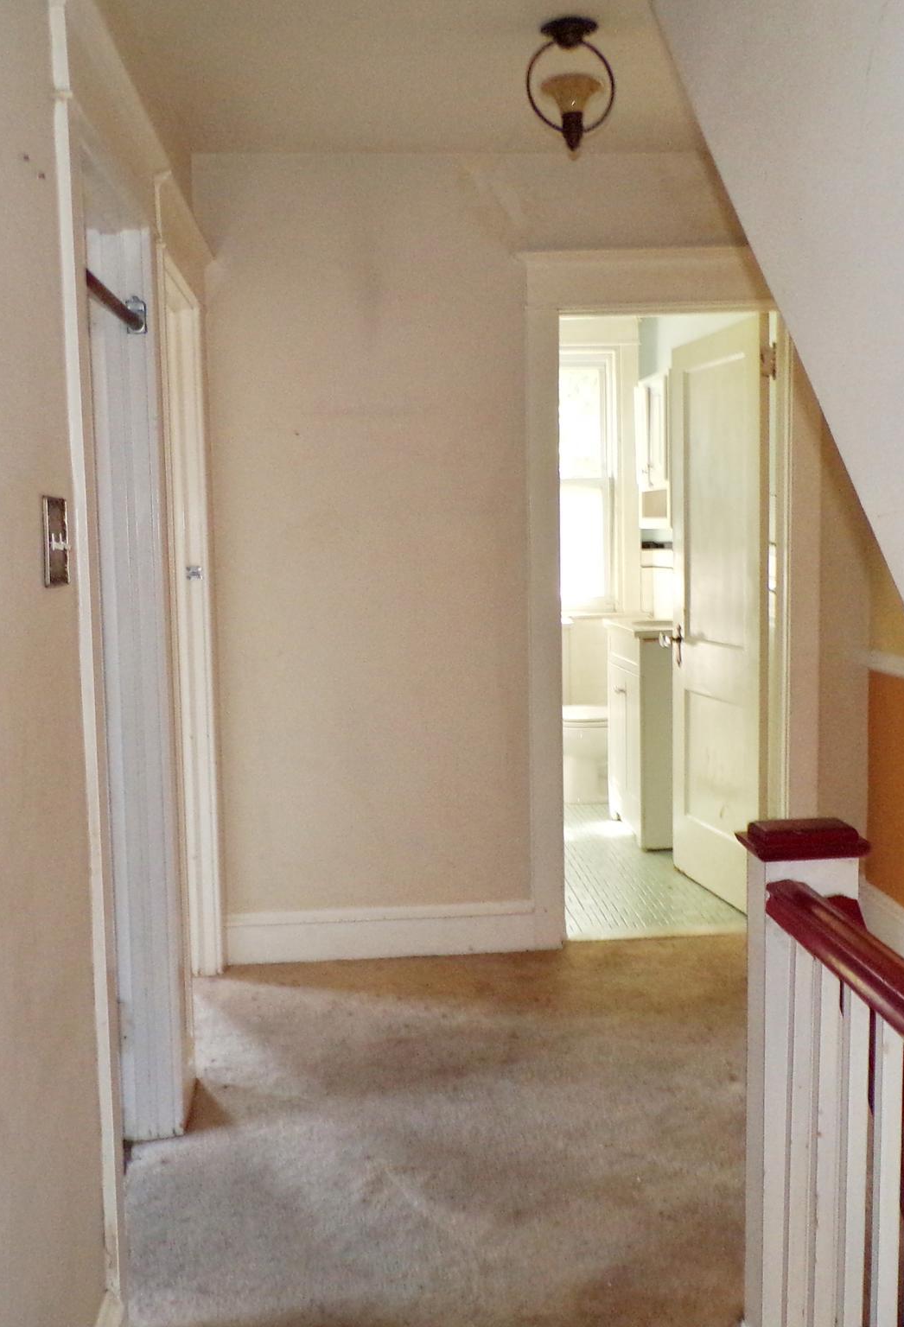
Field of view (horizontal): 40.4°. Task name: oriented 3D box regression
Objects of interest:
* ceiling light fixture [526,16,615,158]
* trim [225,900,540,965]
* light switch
[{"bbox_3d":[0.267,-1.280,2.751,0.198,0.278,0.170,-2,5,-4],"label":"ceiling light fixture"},{"bbox_3d":[-0.220,0.830,3.772,0.956,0.156,0.020,-2,5,-4],"label":"trim"},{"bbox_3d":[-0.569,-0.176,1.769,0.014,0.124,0.122,-2,5,-4],"label":"light switch"}]

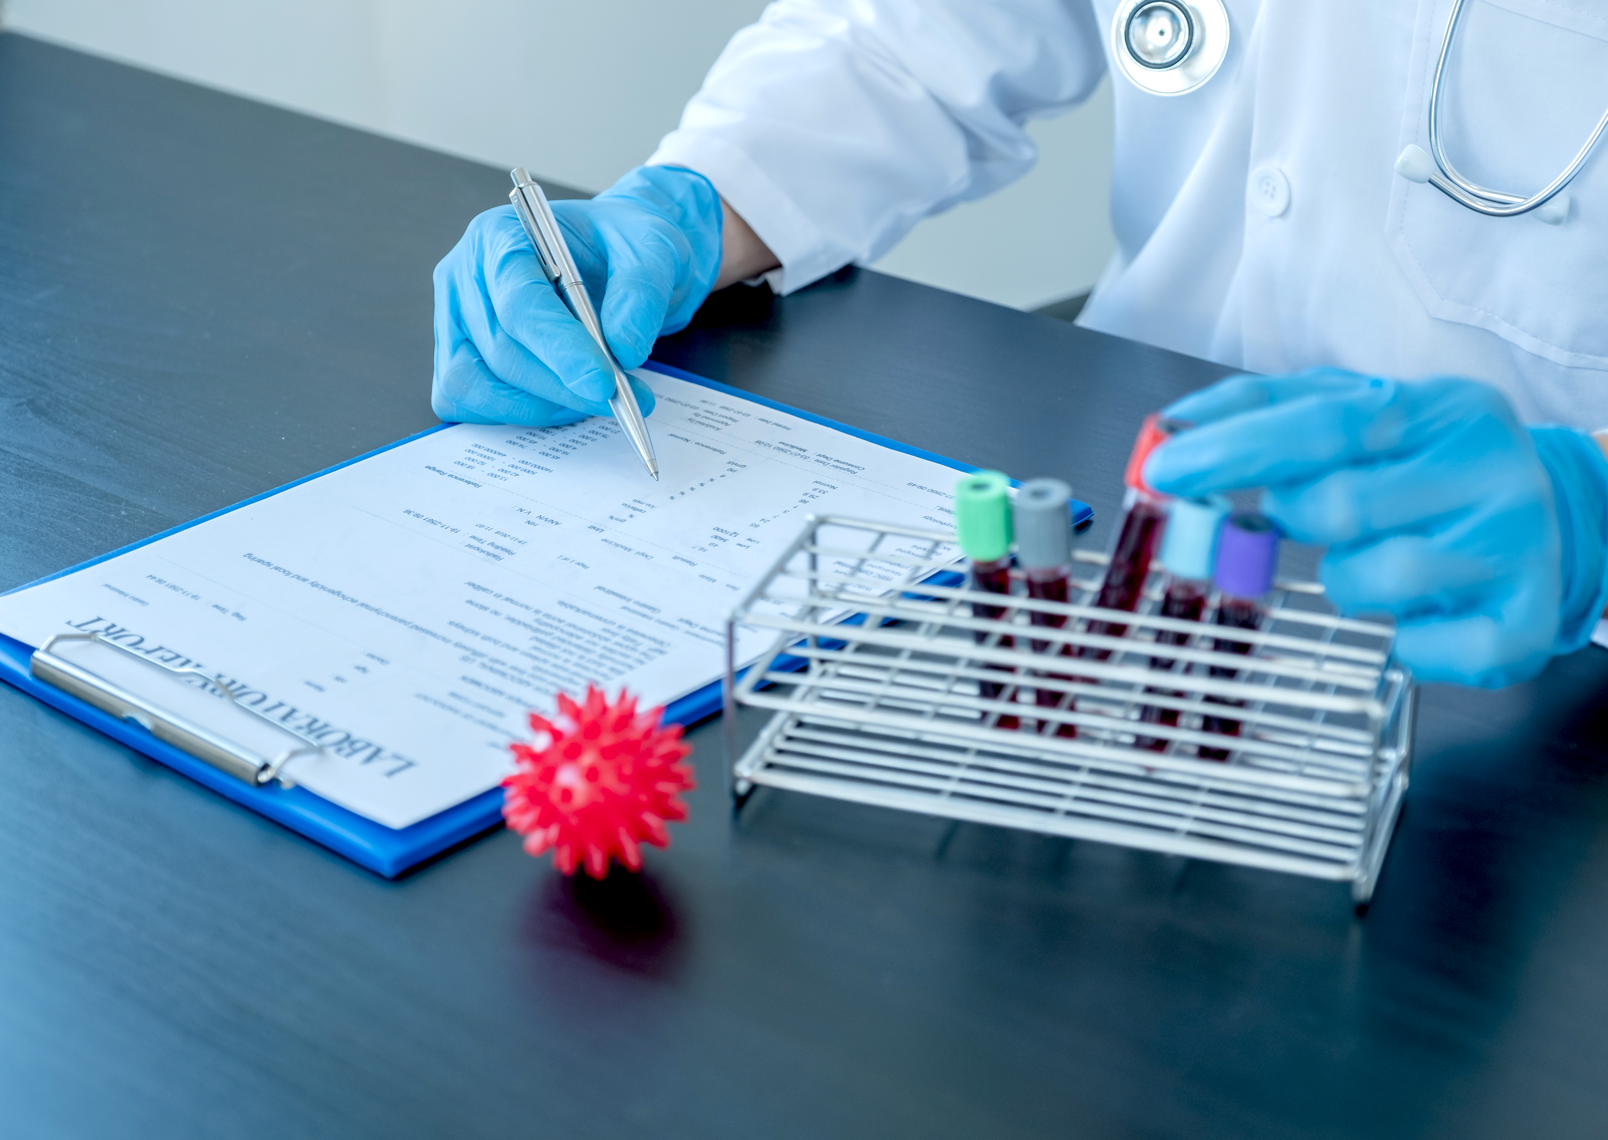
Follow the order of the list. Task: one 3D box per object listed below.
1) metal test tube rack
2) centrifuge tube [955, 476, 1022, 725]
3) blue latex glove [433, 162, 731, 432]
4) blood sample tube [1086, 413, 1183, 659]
[{"bbox_3d":[0.076,0.037,0.825,0.181,0.061,0.071,8,26,18],"label":"metal test tube rack"},{"bbox_3d":[0.053,0.012,0.832,0.017,0.079,0.017,4,26,20],"label":"centrifuge tube"},{"bbox_3d":[-0.084,-0.104,1.080,0.125,0.085,0.083,-21,32,-38],"label":"blue latex glove"},{"bbox_3d":[0.091,-0.003,0.816,0.017,0.080,0.017,21,9,16],"label":"blood sample tube"}]

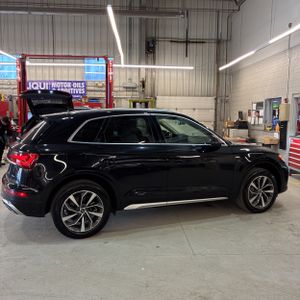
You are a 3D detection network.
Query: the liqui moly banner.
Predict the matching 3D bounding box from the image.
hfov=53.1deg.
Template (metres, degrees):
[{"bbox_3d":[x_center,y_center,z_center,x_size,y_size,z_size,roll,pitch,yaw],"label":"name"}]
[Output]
[{"bbox_3d":[-4.476,-2.816,14.100,2.950,0.820,0.030,0,5,-4],"label":"liqui moly banner"}]

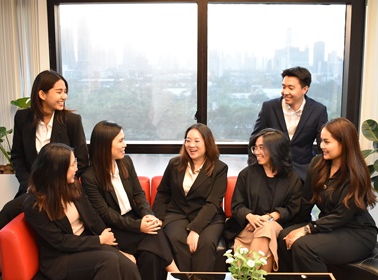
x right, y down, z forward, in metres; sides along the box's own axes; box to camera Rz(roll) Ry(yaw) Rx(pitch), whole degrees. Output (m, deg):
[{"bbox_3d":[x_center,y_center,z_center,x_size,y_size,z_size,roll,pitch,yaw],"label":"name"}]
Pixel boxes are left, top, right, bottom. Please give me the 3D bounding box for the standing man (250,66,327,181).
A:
[{"bbox_3d":[0.751,0.244,3.187,0.540,1.570,0.480,2,9,17],"label":"standing man"}]

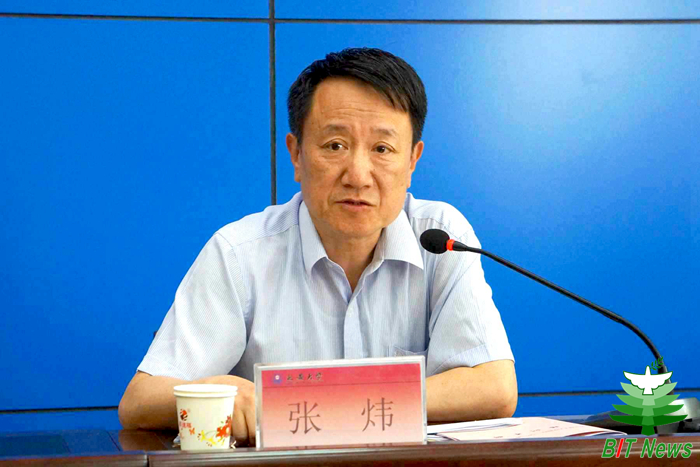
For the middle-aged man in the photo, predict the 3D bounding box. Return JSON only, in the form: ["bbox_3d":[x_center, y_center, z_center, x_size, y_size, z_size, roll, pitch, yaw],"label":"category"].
[{"bbox_3d":[-0.035,0.375,2.080,0.530,1.270,0.720,-1,1,-6],"label":"middle-aged man"}]

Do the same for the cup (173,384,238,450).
[{"bbox_3d":[-0.167,0.220,1.790,0.074,0.078,0.074,-1,1,-6],"label":"cup"}]

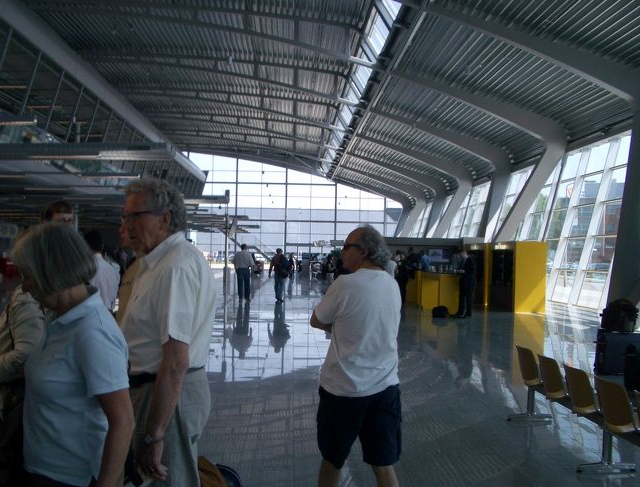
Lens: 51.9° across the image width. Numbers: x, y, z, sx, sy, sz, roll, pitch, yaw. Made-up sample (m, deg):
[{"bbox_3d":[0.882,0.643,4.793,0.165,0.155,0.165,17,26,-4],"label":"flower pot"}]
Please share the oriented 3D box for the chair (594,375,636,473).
[{"bbox_3d":[2.182,1.335,4.734,0.540,0.700,0.500,1,-1,-3],"label":"chair"}]

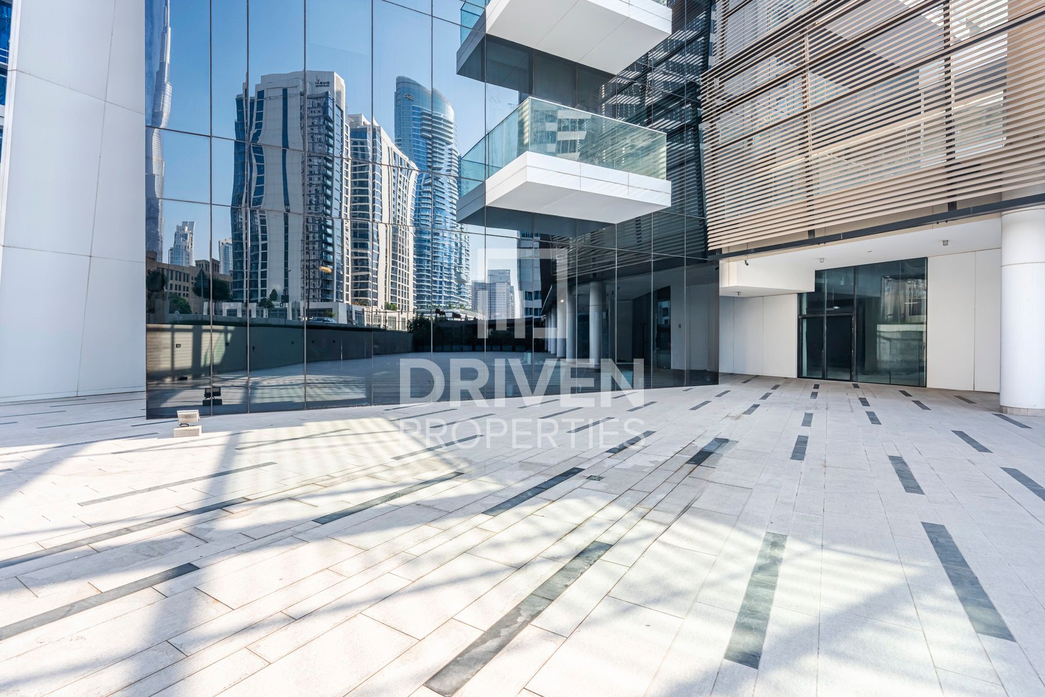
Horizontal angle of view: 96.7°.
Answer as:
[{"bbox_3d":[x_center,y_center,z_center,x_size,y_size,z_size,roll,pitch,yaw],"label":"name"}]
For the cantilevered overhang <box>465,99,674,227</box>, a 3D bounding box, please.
[{"bbox_3d":[1.373,-4.322,11.268,4.000,1.740,2.035,-1,1,-28],"label":"cantilevered overhang"}]

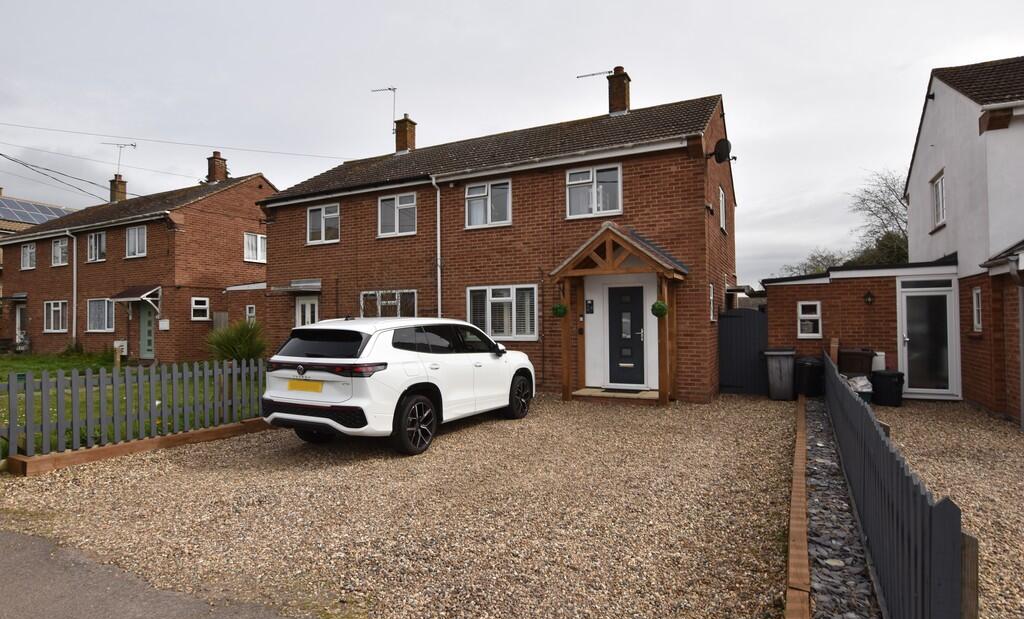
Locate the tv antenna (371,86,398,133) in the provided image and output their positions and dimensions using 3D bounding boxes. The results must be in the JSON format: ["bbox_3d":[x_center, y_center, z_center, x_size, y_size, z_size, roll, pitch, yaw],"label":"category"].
[{"bbox_3d":[-4.159,-6.536,17.858,0.950,1.500,0.400,-1,-2,18],"label":"tv antenna"}]

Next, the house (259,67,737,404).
[{"bbox_3d":[-0.356,-2.289,15.725,12.150,8.380,7.800,-1,-2,26],"label":"house"}]

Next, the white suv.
[{"bbox_3d":[-1.264,0.901,7.908,1.880,1.650,4.580,-1,-2,27],"label":"white suv"}]

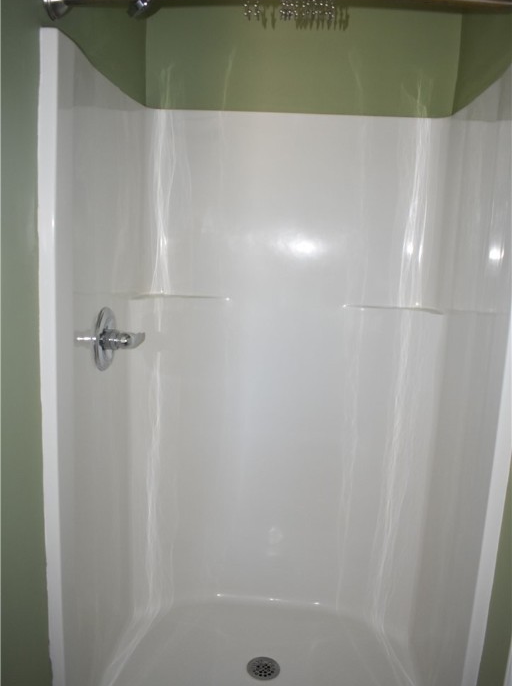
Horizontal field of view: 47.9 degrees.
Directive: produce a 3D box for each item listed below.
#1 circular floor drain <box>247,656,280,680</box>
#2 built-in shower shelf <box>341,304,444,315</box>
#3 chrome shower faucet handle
[{"bbox_3d":[0.026,1.089,1.925,0.110,0.012,0.110,2,10,0],"label":"circular floor drain"},{"bbox_3d":[0.475,-0.109,1.976,0.340,0.025,0.090,3,10,3],"label":"built-in shower shelf"},{"bbox_3d":[-0.398,-0.010,1.706,0.100,0.180,0.180,3,10,3],"label":"chrome shower faucet handle"}]

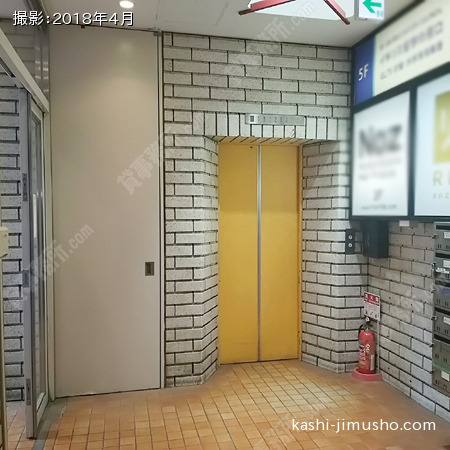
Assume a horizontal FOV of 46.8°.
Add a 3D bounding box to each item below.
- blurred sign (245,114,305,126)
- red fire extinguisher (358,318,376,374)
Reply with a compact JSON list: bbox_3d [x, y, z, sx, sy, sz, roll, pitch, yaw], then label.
[{"bbox_3d":[0.430,-0.888,4.395,0.525,0.083,0.030,0,2,-14],"label":"blurred sign"},{"bbox_3d":[1.235,1.054,4.500,0.160,0.500,0.155,-2,2,-43],"label":"red fire extinguisher"}]

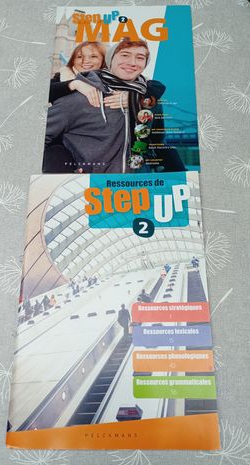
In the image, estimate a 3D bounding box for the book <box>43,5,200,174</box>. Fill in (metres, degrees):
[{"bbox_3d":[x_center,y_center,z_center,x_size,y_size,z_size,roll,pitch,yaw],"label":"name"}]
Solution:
[{"bbox_3d":[-0.004,-0.211,0.534,0.204,0.008,0.288,0,71,2],"label":"book"}]

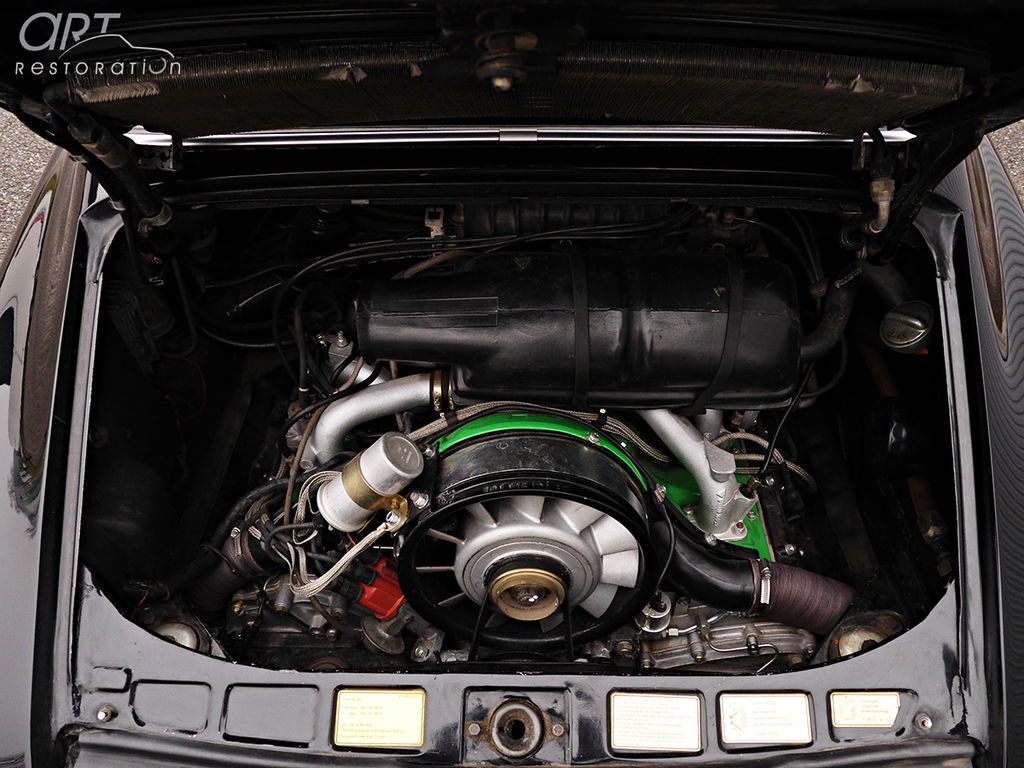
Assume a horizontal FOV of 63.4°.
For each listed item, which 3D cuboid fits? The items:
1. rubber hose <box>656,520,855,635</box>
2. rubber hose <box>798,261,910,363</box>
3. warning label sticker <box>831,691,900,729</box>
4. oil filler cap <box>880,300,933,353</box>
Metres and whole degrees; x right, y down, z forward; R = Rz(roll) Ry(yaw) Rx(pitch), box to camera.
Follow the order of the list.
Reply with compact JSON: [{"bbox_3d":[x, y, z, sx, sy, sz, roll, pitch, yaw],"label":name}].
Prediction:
[{"bbox_3d":[0.288,0.223,0.981,0.235,0.145,0.115,0,39,0],"label":"rubber hose"},{"bbox_3d":[0.420,-0.093,1.032,0.135,0.100,0.105,0,39,0],"label":"rubber hose"},{"bbox_3d":[0.348,0.320,0.812,0.067,0.002,0.032,0,75,0],"label":"warning label sticker"},{"bbox_3d":[0.476,-0.068,1.000,0.064,0.030,0.064,-34,26,25],"label":"oil filler cap"}]

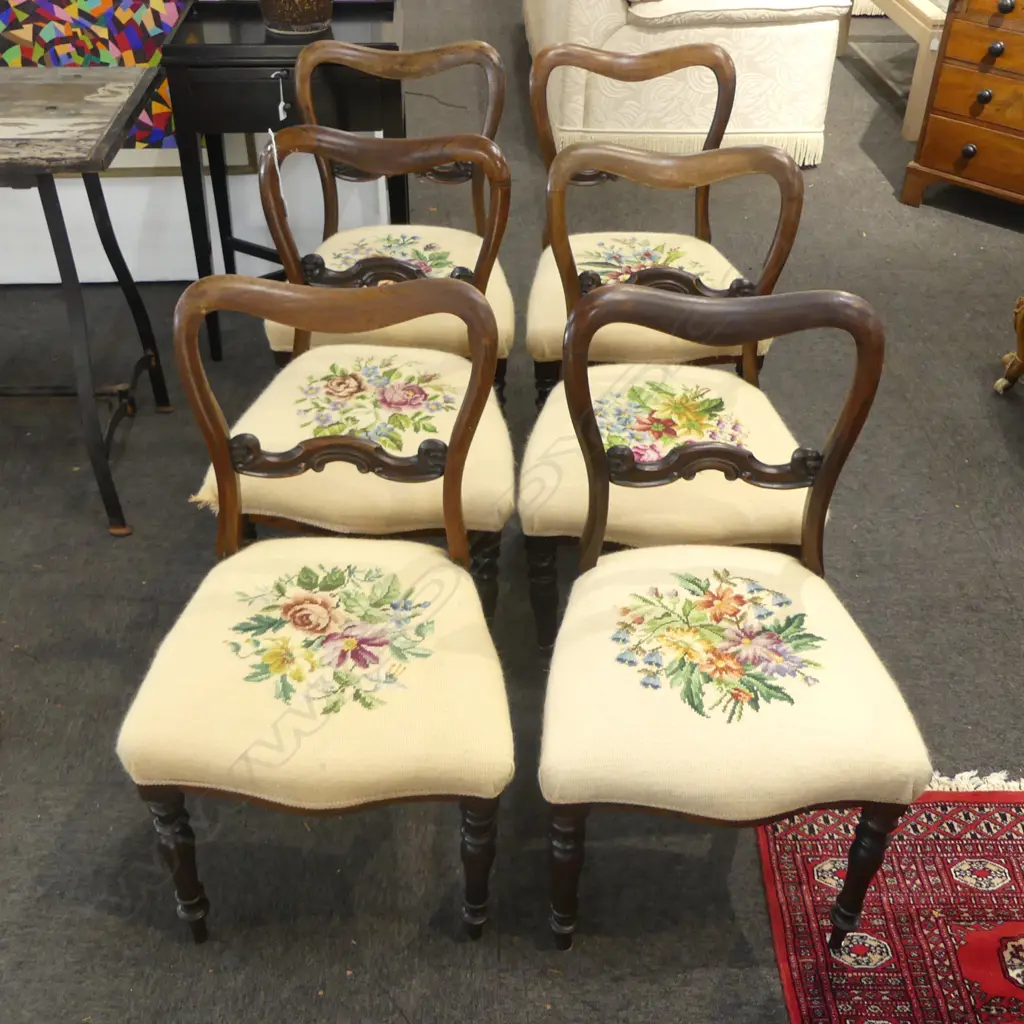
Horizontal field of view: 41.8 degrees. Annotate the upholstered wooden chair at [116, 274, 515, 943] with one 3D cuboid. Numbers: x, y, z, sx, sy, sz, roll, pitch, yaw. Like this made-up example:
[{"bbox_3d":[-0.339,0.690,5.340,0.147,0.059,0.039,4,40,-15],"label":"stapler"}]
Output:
[{"bbox_3d":[-0.241,0.161,1.823,0.485,0.840,0.505,1,35,0],"label":"upholstered wooden chair"}]

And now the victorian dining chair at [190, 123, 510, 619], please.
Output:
[{"bbox_3d":[-0.228,-0.172,2.299,0.485,0.840,0.505,3,35,2],"label":"victorian dining chair"}]

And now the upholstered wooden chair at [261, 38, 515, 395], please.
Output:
[{"bbox_3d":[-0.239,-0.491,2.824,0.502,0.854,0.516,1,34,0],"label":"upholstered wooden chair"}]

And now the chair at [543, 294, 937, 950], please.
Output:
[{"bbox_3d":[0.274,0.175,1.819,0.485,0.840,0.505,1,35,-1],"label":"chair"}]

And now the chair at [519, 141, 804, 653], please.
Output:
[{"bbox_3d":[0.258,-0.142,2.270,0.485,0.840,0.505,2,35,1],"label":"chair"}]

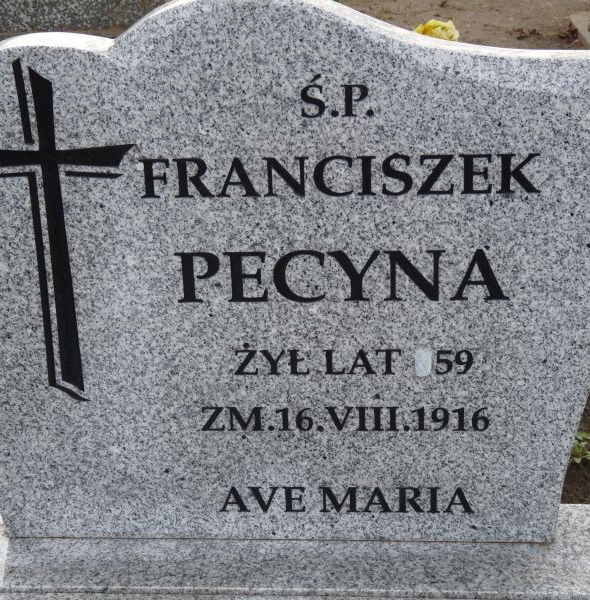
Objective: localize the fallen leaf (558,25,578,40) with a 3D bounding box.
[{"bbox_3d":[1.136,-1.115,6.262,0.083,0.032,0.071,2,23,10],"label":"fallen leaf"}]

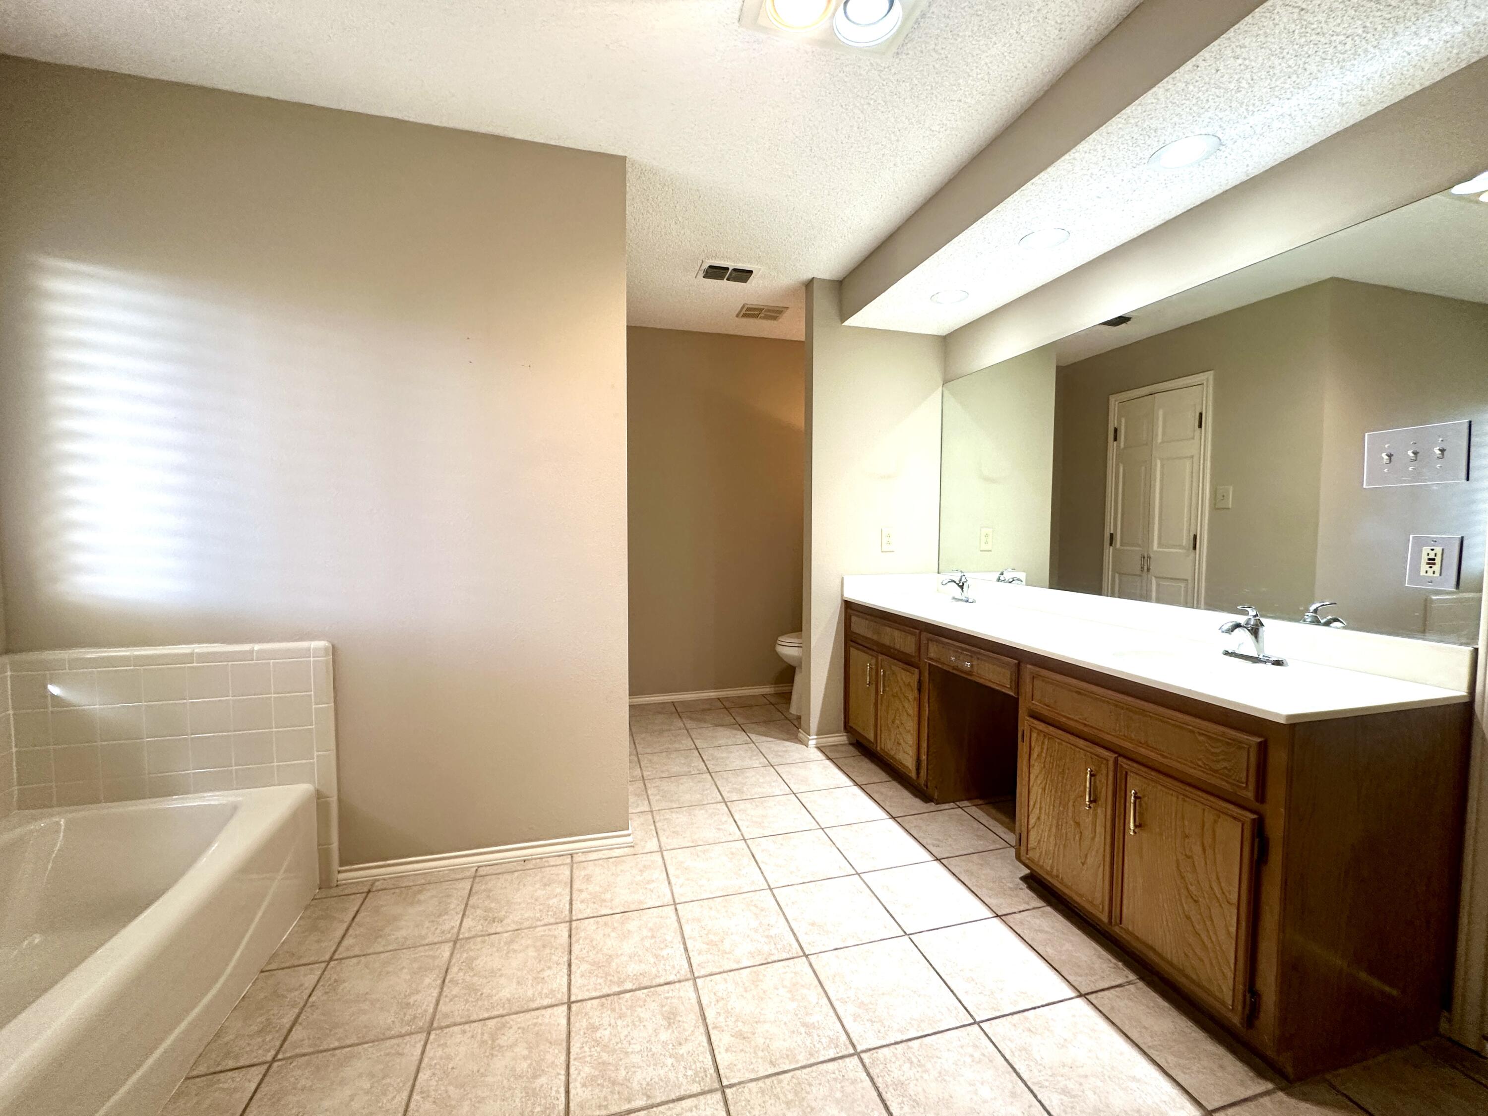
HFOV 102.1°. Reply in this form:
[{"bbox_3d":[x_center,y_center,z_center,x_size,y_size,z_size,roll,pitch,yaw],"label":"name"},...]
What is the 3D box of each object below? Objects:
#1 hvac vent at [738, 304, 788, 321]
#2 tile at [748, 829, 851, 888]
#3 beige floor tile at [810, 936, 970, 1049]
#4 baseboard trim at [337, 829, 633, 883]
[{"bbox_3d":[0.104,-1.442,3.565,0.259,0.020,0.238,-1,3,-15],"label":"hvac vent"},{"bbox_3d":[0.197,1.067,2.146,0.304,0.010,0.307,-1,3,-15],"label":"tile"},{"bbox_3d":[0.362,1.103,1.543,0.305,0.010,0.305,-1,3,-15],"label":"beige floor tile"},{"bbox_3d":[-0.867,1.034,2.090,0.954,0.056,0.015,-1,3,-15],"label":"baseboard trim"}]

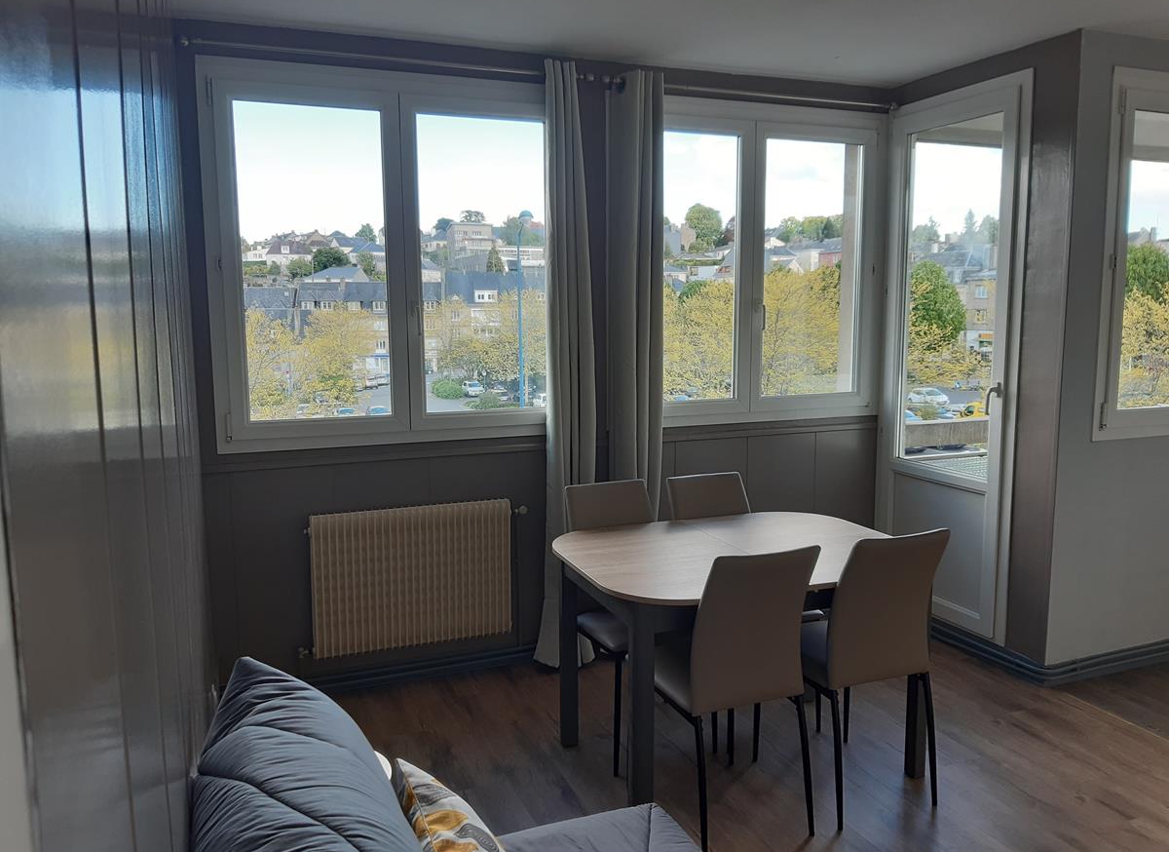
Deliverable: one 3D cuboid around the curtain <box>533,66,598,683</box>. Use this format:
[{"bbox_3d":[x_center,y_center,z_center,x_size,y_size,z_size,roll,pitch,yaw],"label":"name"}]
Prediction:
[{"bbox_3d":[-0.075,-0.209,3.732,0.272,2.560,0.185,-3,7,-20],"label":"curtain"}]

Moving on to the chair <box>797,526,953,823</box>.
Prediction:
[{"bbox_3d":[0.857,0.738,2.872,0.405,0.904,0.510,-3,7,-20],"label":"chair"}]

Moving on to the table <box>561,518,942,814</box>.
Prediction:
[{"bbox_3d":[0.543,0.792,3.081,1.221,0.752,0.912,-3,7,-20],"label":"table"}]

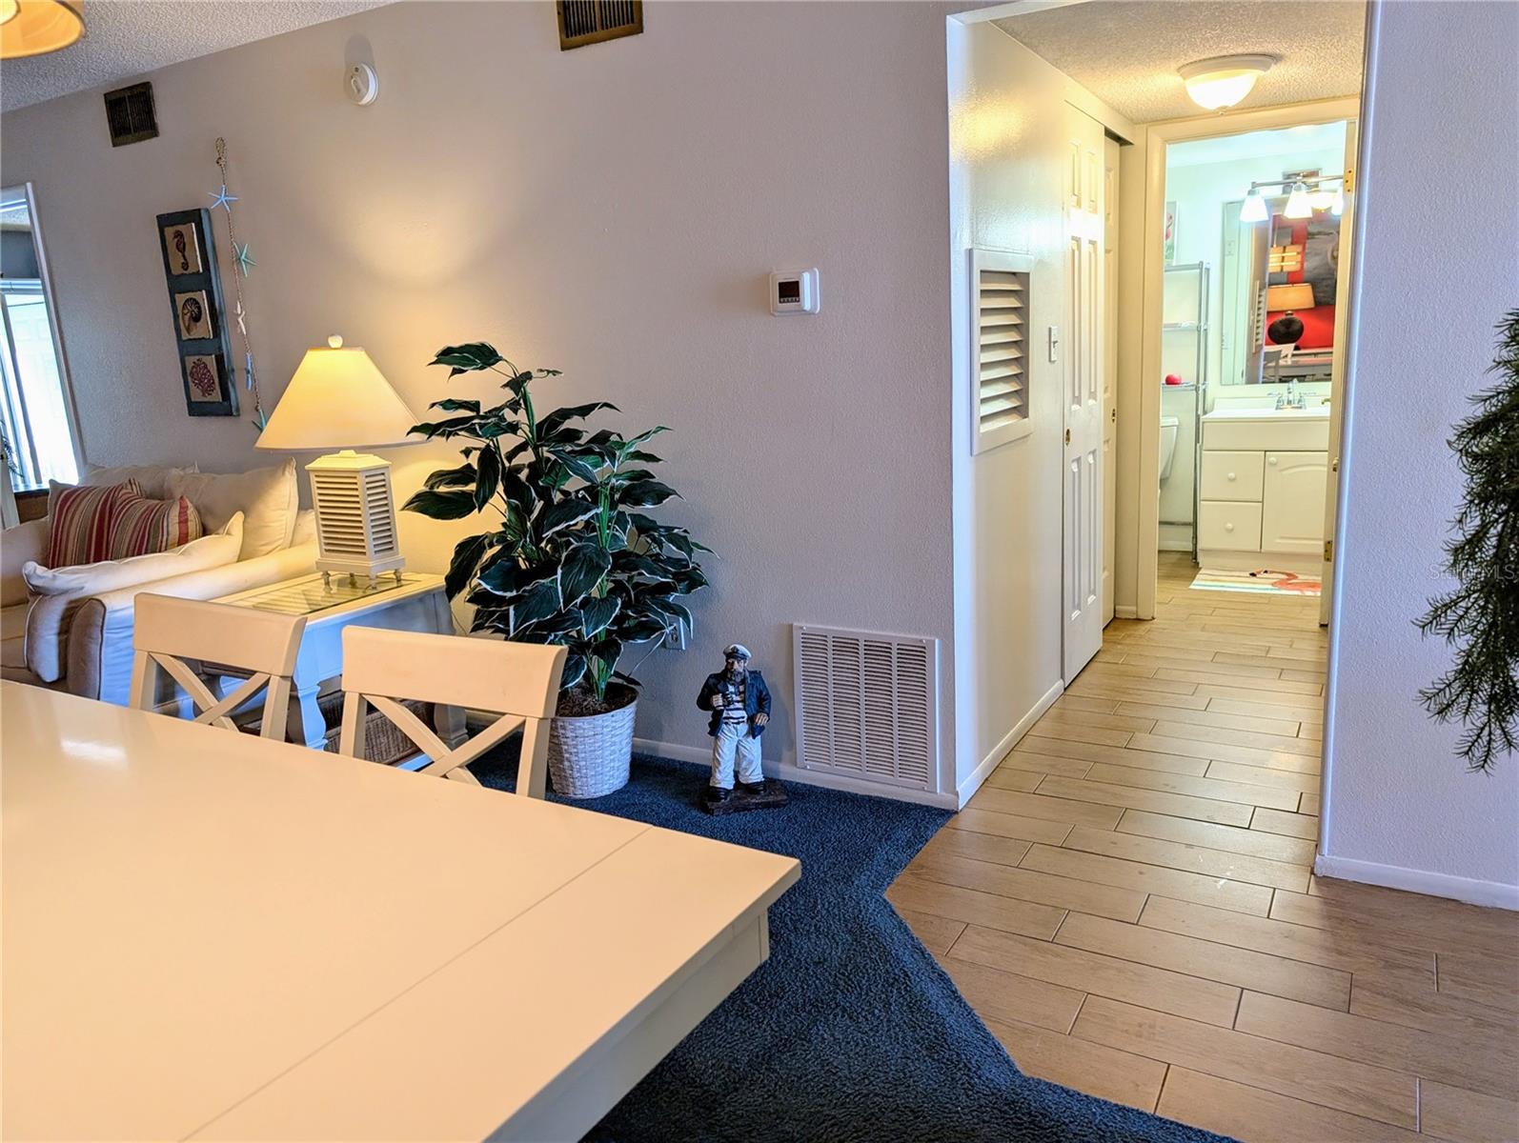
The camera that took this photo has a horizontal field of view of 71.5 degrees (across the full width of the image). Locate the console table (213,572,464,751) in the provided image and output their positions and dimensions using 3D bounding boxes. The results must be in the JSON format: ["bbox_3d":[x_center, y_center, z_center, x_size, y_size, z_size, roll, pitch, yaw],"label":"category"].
[{"bbox_3d":[-1.448,0.358,3.634,0.665,0.589,0.685,4,14,30],"label":"console table"}]

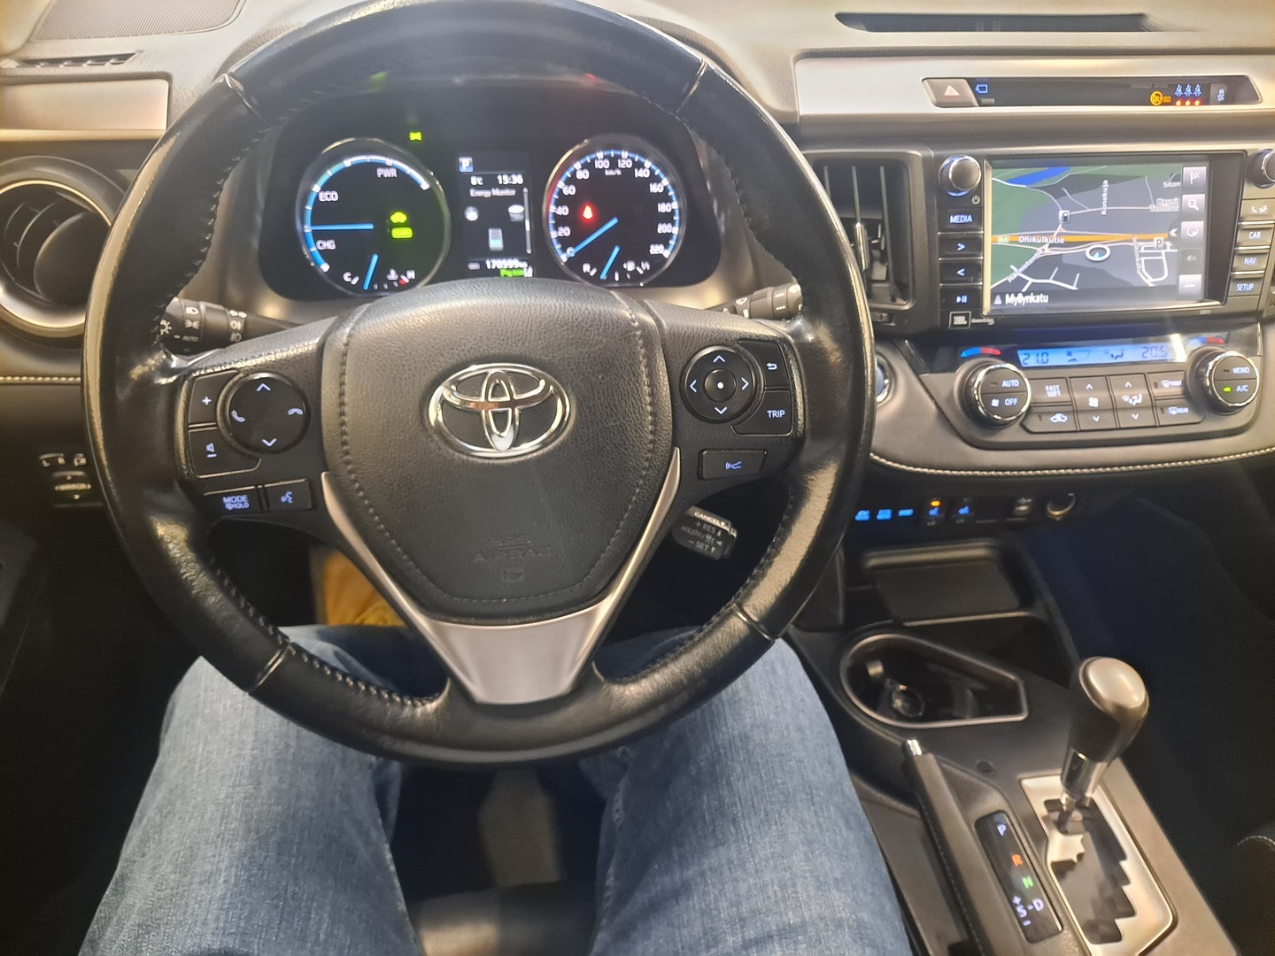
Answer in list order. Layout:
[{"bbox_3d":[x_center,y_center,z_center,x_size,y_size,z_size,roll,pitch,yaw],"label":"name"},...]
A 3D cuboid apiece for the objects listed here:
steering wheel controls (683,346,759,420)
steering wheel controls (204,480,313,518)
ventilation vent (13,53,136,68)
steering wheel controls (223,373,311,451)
[{"bbox_3d":[0.041,-0.047,0.461,0.037,0.037,0.010,-4,11,-9],"label":"steering wheel controls"},{"bbox_3d":[-0.178,0.010,0.433,0.049,0.015,0.010,-4,11,-9],"label":"steering wheel controls"},{"bbox_3d":[-0.336,-0.249,0.550,0.071,0.010,0.018,-4,35,-8],"label":"ventilation vent"},{"bbox_3d":[-0.172,-0.030,0.426,0.037,0.036,0.010,-4,11,-9],"label":"steering wheel controls"}]

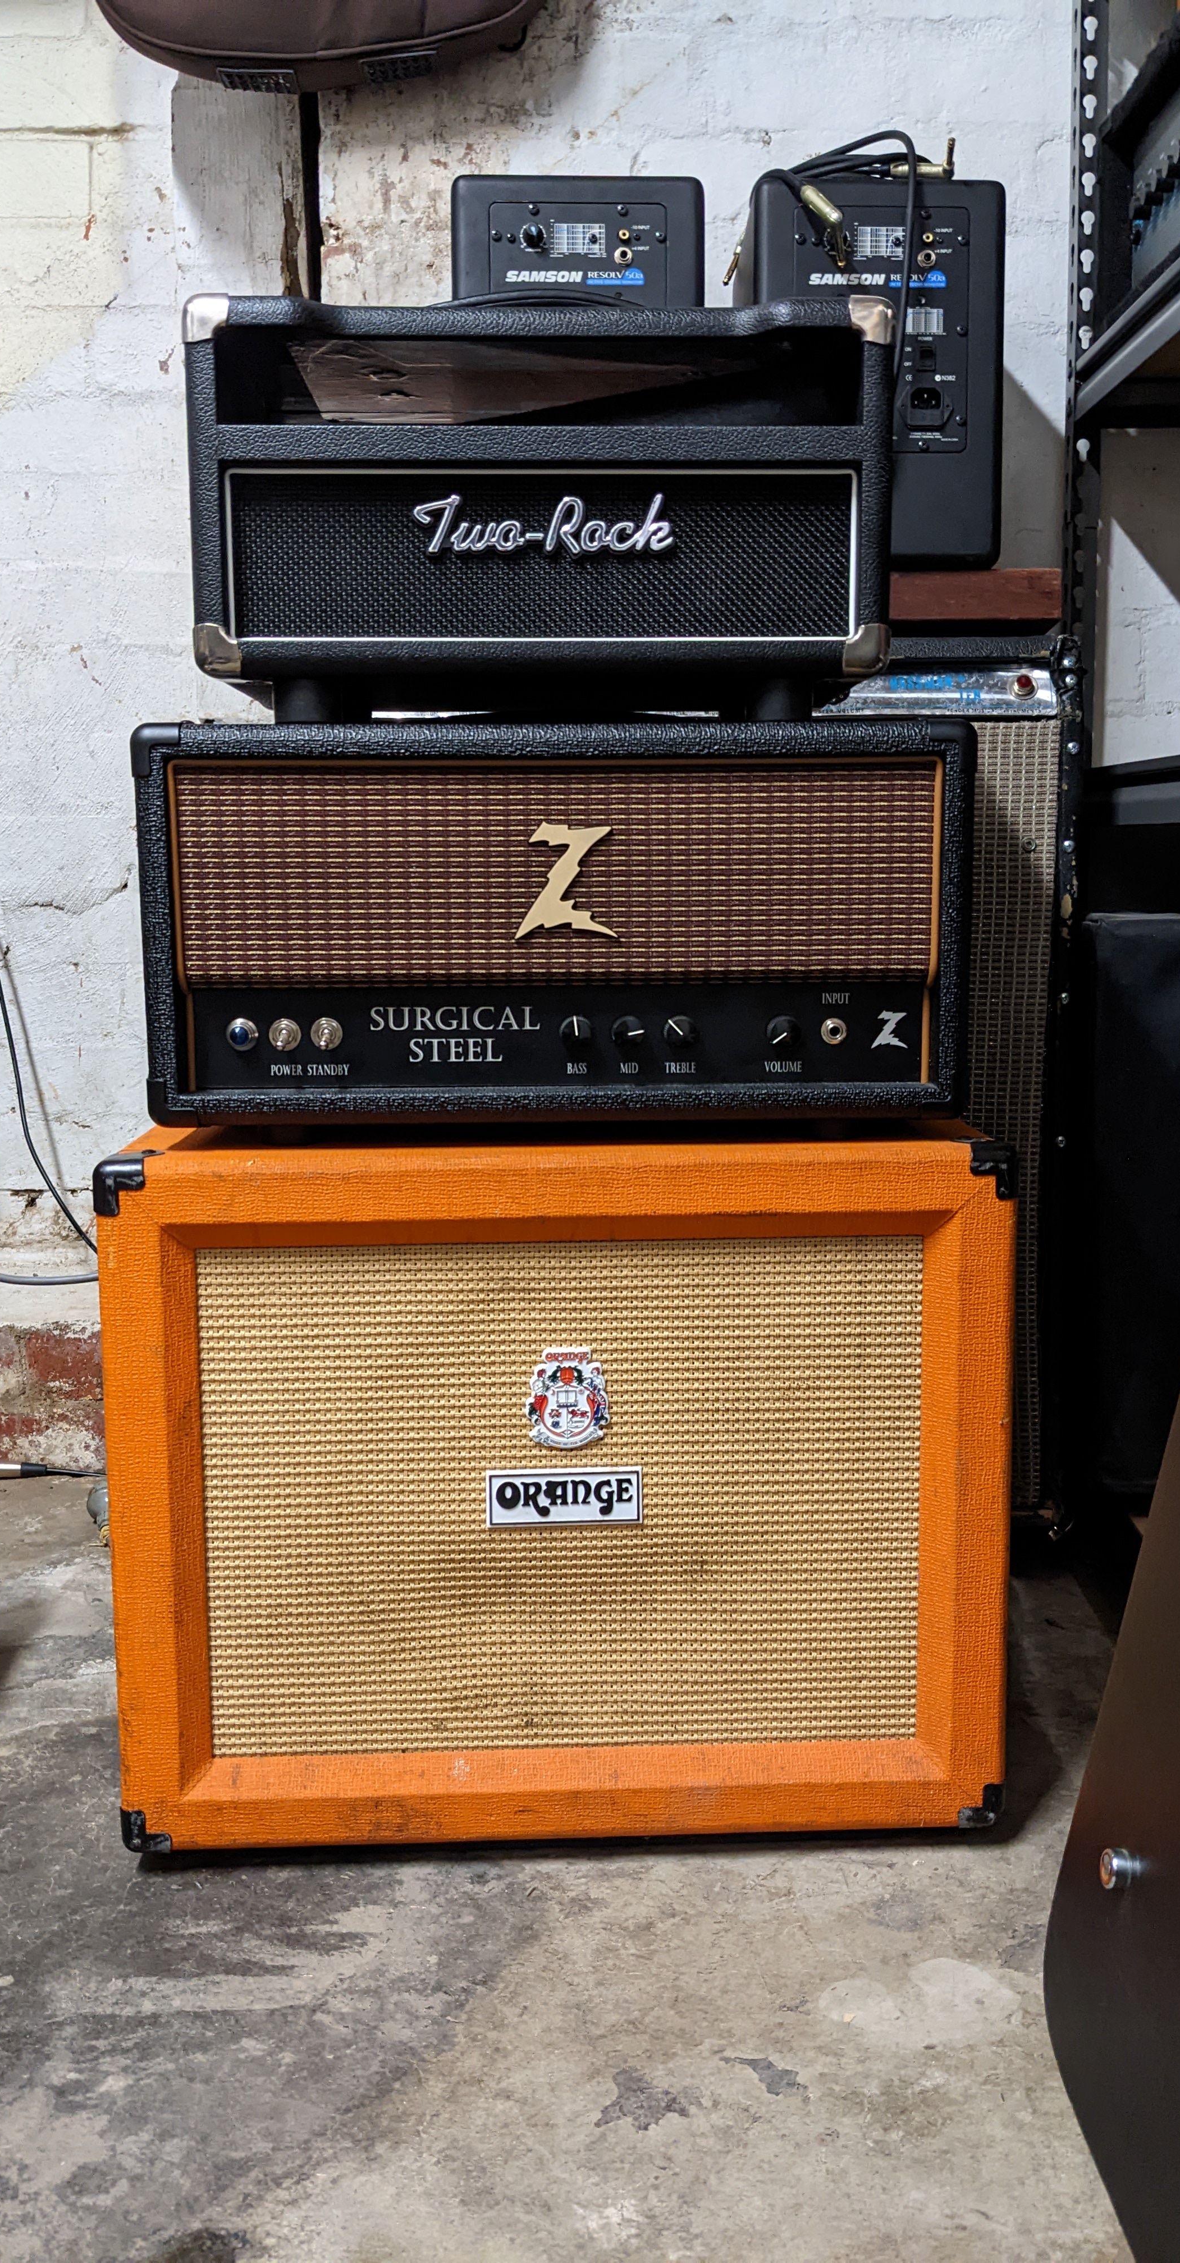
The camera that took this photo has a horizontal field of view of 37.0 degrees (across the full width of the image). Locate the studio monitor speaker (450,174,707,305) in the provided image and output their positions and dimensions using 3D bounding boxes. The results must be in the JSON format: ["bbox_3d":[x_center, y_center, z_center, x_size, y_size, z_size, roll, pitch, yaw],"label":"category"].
[{"bbox_3d":[-0.009,-0.590,1.445,0.189,0.283,0.213,0,8,-1],"label":"studio monitor speaker"}]

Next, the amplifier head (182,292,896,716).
[{"bbox_3d":[-0.029,-0.378,1.154,0.411,0.244,0.230,-1,8,-1],"label":"amplifier head"}]

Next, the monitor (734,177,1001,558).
[{"bbox_3d":[0.217,-0.589,1.450,0.189,0.283,0.213,-1,8,-1],"label":"monitor"}]

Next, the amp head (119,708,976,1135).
[{"bbox_3d":[-0.022,-0.129,1.160,0.489,0.250,0.235,-1,8,-1],"label":"amp head"}]

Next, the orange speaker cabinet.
[{"bbox_3d":[-0.021,0.221,1.224,0.550,0.460,0.290,-1,8,-2],"label":"orange speaker cabinet"}]

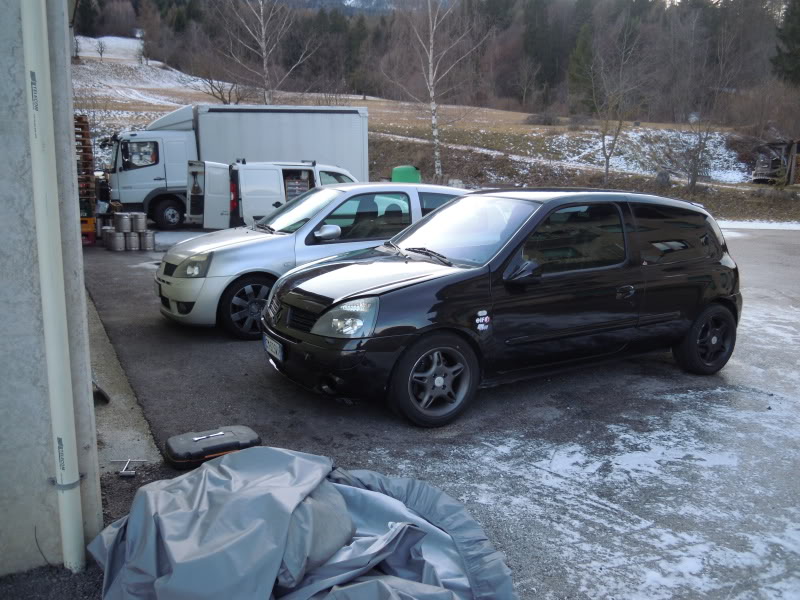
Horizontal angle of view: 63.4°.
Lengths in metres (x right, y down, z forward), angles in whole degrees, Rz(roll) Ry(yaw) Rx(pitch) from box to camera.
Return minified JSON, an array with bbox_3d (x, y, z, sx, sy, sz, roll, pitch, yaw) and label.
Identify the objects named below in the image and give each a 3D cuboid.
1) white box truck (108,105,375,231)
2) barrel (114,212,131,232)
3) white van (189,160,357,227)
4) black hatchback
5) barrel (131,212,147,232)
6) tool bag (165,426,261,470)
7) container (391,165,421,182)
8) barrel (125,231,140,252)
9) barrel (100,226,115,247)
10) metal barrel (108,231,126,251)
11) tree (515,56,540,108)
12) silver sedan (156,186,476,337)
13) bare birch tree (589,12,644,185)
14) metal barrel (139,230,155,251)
[{"bbox_3d":[-4.444,-3.788,18.775,6.981,3.380,2.400,1,10,0],"label":"white box truck"},{"bbox_3d":[-6.205,-1.733,14.470,0.345,0.435,0.345,1,10,0],"label":"barrel"},{"bbox_3d":[-2.112,-2.316,15.663,4.650,1.850,1.740,-3,10,-20],"label":"white van"},{"bbox_3d":[0.889,-0.135,4.936,3.800,1.410,1.660,-4,11,-28],"label":"black hatchback"},{"bbox_3d":[-5.152,-1.540,12.774,0.265,0.362,0.265,1,10,0],"label":"barrel"},{"bbox_3d":[-0.972,0.762,3.389,0.460,0.088,0.240,-6,13,-35],"label":"tool bag"},{"bbox_3d":[0.258,-4.905,27.649,1.170,1.650,1.170,1,10,0],"label":"container"},{"bbox_3d":[-5.982,-1.331,14.470,0.345,0.435,0.345,1,10,0],"label":"barrel"},{"bbox_3d":[-5.965,-1.275,13.233,0.265,0.362,0.265,1,10,0],"label":"barrel"},{"bbox_3d":[-5.520,-1.160,12.663,0.265,0.362,0.265,1,10,0],"label":"metal barrel"},{"bbox_3d":[22.659,-38.653,115.000,4.621,9.334,4.621,1,10,0],"label":"tree"},{"bbox_3d":[-0.551,-0.520,6.801,3.810,1.410,1.660,-4,11,-25],"label":"silver sedan"},{"bbox_3d":[11.462,-10.544,34.259,2.900,8.720,2.900,1,10,0],"label":"bare birch tree"},{"bbox_3d":[-5.662,-1.331,14.470,0.345,0.435,0.345,1,10,0],"label":"metal barrel"}]

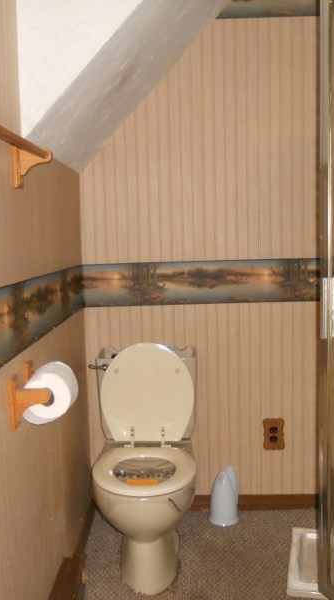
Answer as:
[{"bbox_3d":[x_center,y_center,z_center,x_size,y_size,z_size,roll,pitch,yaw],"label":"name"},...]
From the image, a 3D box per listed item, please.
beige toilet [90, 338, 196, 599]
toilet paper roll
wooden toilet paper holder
[{"bbox_3d":[-0.079,0.582,2.334,0.410,0.775,0.700,-1,6,2],"label":"beige toilet"},{"bbox_3d":[-0.303,0.244,1.650,0.123,0.123,0.112,-1,6,2],"label":"toilet paper roll"},{"bbox_3d":[-0.335,0.250,1.640,0.100,0.132,0.205,-1,6,2],"label":"wooden toilet paper holder"}]

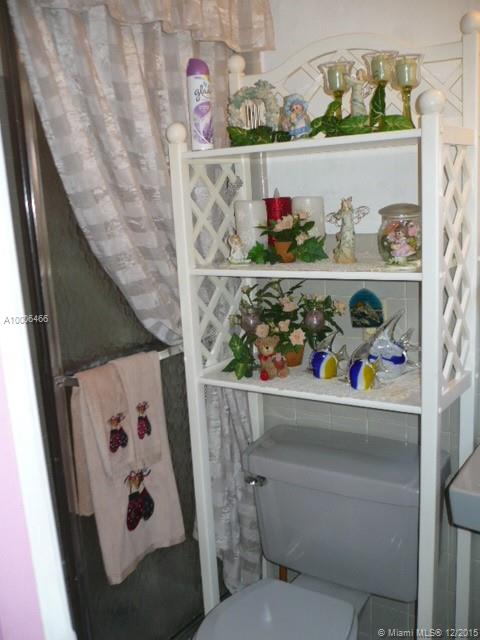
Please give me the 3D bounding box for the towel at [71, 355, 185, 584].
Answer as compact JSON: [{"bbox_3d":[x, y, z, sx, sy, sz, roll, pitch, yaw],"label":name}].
[{"bbox_3d":[-0.294,0.400,1.782,0.290,0.600,0.080,-14,15,-43],"label":"towel"}]

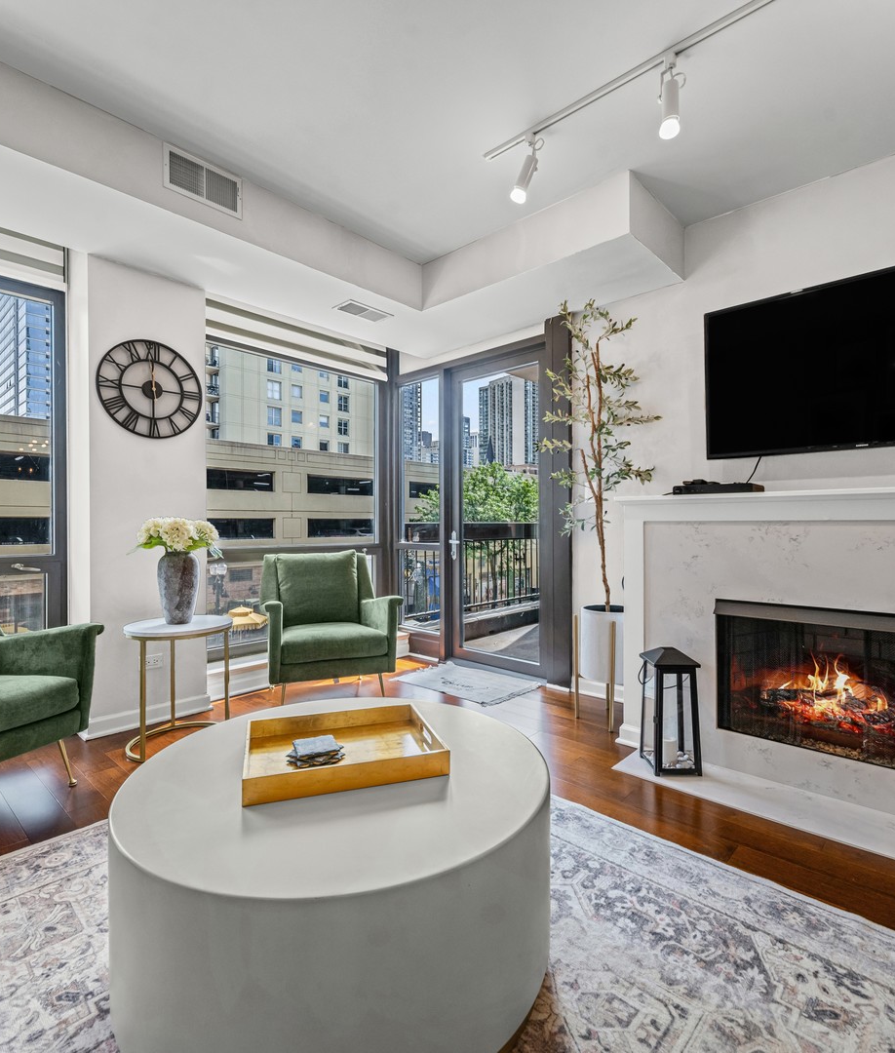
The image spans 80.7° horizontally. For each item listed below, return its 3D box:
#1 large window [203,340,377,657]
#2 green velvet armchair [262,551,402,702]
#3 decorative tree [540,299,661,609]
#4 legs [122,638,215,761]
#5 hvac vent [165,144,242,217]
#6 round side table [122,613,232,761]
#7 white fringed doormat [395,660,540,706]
[{"bbox_3d":[-1.101,-0.213,3.820,0.100,2.100,1.530,0,0,45],"label":"large window"},{"bbox_3d":[-0.732,0.615,3.171,0.745,0.840,0.790,0,0,-21],"label":"green velvet armchair"},{"bbox_3d":[0.825,-0.385,2.820,0.570,1.630,0.480,0,0,42],"label":"decorative tree"},{"bbox_3d":[-1.300,0.770,2.550,0.450,0.530,0.450,0,0,-27],"label":"legs"},{"bbox_3d":[-1.074,-1.511,2.313,0.025,0.187,0.338,0,0,45],"label":"hvac vent"},{"bbox_3d":[-1.300,0.758,2.550,0.465,0.554,0.465,0,0,-27],"label":"round side table"},{"bbox_3d":[0.117,1.015,3.450,0.810,0.015,0.590,0,0,43],"label":"white fringed doormat"}]

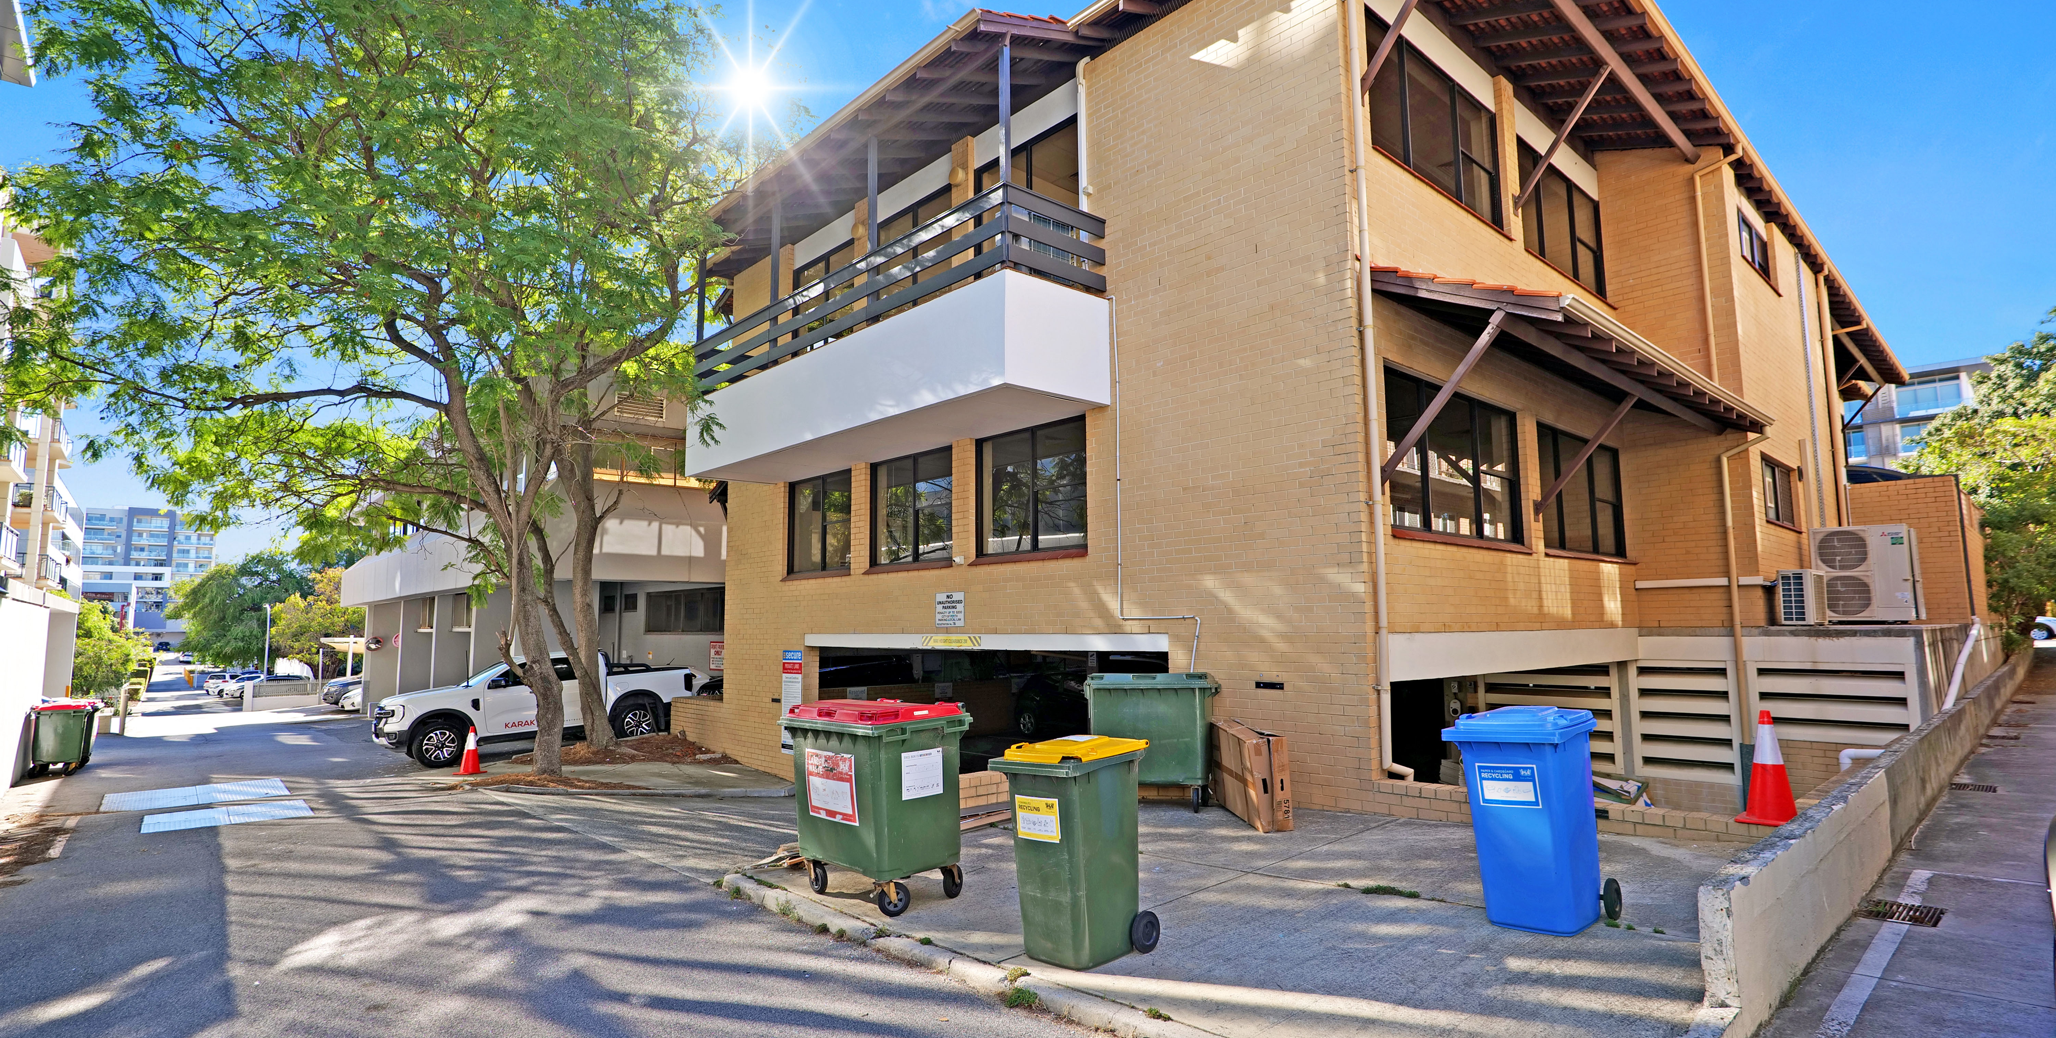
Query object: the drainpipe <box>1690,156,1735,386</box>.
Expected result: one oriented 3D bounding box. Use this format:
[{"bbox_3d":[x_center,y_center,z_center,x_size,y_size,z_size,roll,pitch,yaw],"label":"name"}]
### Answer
[{"bbox_3d":[9.050,-3.300,12.000,0.120,3.100,0.450,5,-9,-42],"label":"drainpipe"}]

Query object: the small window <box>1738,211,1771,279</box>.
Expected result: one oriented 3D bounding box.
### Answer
[{"bbox_3d":[10.500,-3.900,13.280,1.900,0.760,0.120,5,-9,-43],"label":"small window"}]

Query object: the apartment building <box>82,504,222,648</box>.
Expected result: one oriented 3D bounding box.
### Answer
[{"bbox_3d":[-193.000,12.400,200.000,25.000,31.000,16.000,5,-9,-43],"label":"apartment building"}]

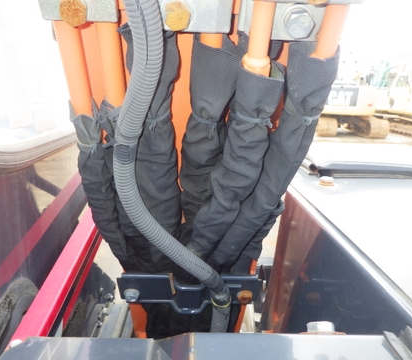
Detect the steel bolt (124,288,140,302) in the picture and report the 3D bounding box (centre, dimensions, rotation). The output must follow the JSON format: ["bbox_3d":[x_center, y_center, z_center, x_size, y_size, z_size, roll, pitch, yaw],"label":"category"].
[{"bbox_3d":[-0.173,0.272,0.916,0.037,0.037,0.022,0,49,0],"label":"steel bolt"}]

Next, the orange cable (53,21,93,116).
[{"bbox_3d":[-0.188,-0.157,0.564,0.032,0.159,0.032,3,49,-3],"label":"orange cable"}]

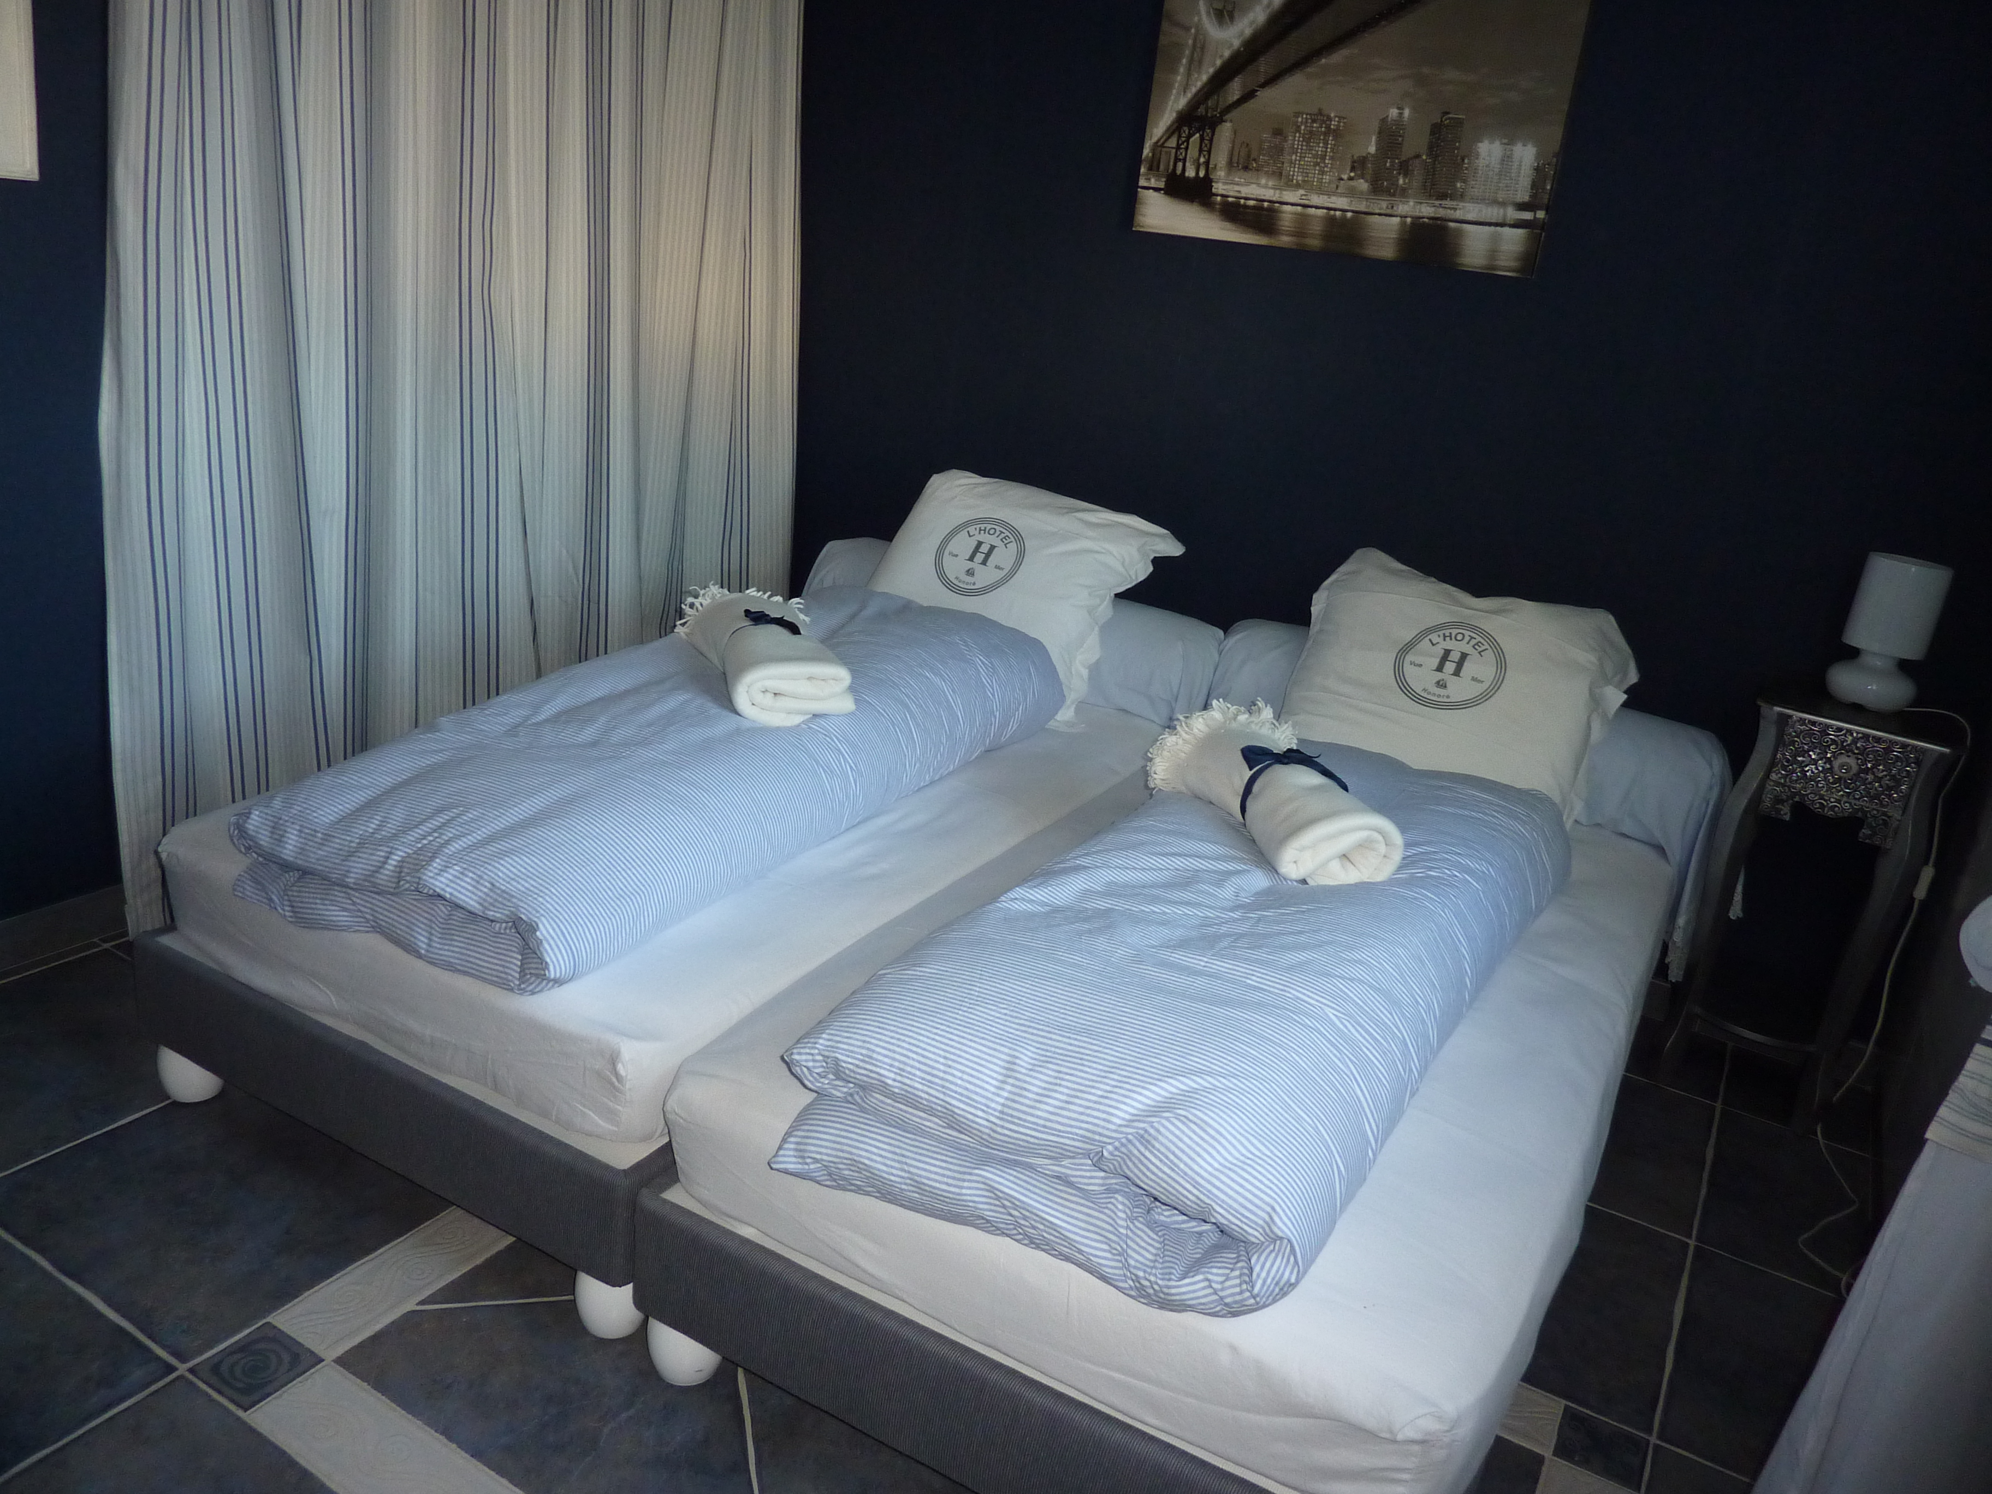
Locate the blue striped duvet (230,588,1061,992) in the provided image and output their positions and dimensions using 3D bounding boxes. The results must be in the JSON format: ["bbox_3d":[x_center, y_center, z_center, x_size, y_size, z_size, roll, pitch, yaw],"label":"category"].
[{"bbox_3d":[-0.447,-0.043,2.529,0.640,0.190,1.620,16,21,23],"label":"blue striped duvet"}]

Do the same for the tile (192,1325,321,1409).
[{"bbox_3d":[-0.869,0.730,1.692,0.107,0.010,0.107,17,21,26],"label":"tile"}]

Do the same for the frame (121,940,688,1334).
[{"bbox_3d":[-0.383,0.251,2.725,0.920,0.170,1.910,16,21,25],"label":"frame"}]

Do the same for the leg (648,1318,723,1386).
[{"bbox_3d":[-0.374,0.724,1.740,0.092,0.090,0.092,6,19,-2],"label":"leg"}]

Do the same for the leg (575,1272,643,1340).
[{"bbox_3d":[-0.479,0.691,1.796,0.092,0.090,0.092,16,21,25],"label":"leg"}]

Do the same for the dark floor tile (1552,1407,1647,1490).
[{"bbox_3d":[0.768,0.891,1.823,0.107,0.010,0.107,17,21,26],"label":"dark floor tile"}]

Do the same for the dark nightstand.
[{"bbox_3d":[1.478,0.285,2.656,0.300,0.755,0.280,18,22,30],"label":"dark nightstand"}]

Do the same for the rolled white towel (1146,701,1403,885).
[{"bbox_3d":[0.421,0.068,2.141,0.190,0.130,0.410,1,20,-16],"label":"rolled white towel"}]

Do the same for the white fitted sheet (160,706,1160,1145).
[{"bbox_3d":[-0.342,0.086,2.705,0.890,0.165,1.890,16,21,25],"label":"white fitted sheet"}]

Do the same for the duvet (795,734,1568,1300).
[{"bbox_3d":[0.377,0.217,2.076,0.640,0.190,1.580,16,21,25],"label":"duvet"}]

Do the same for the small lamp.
[{"bbox_3d":[1.561,-0.196,2.518,0.142,0.262,0.142,17,21,26],"label":"small lamp"}]

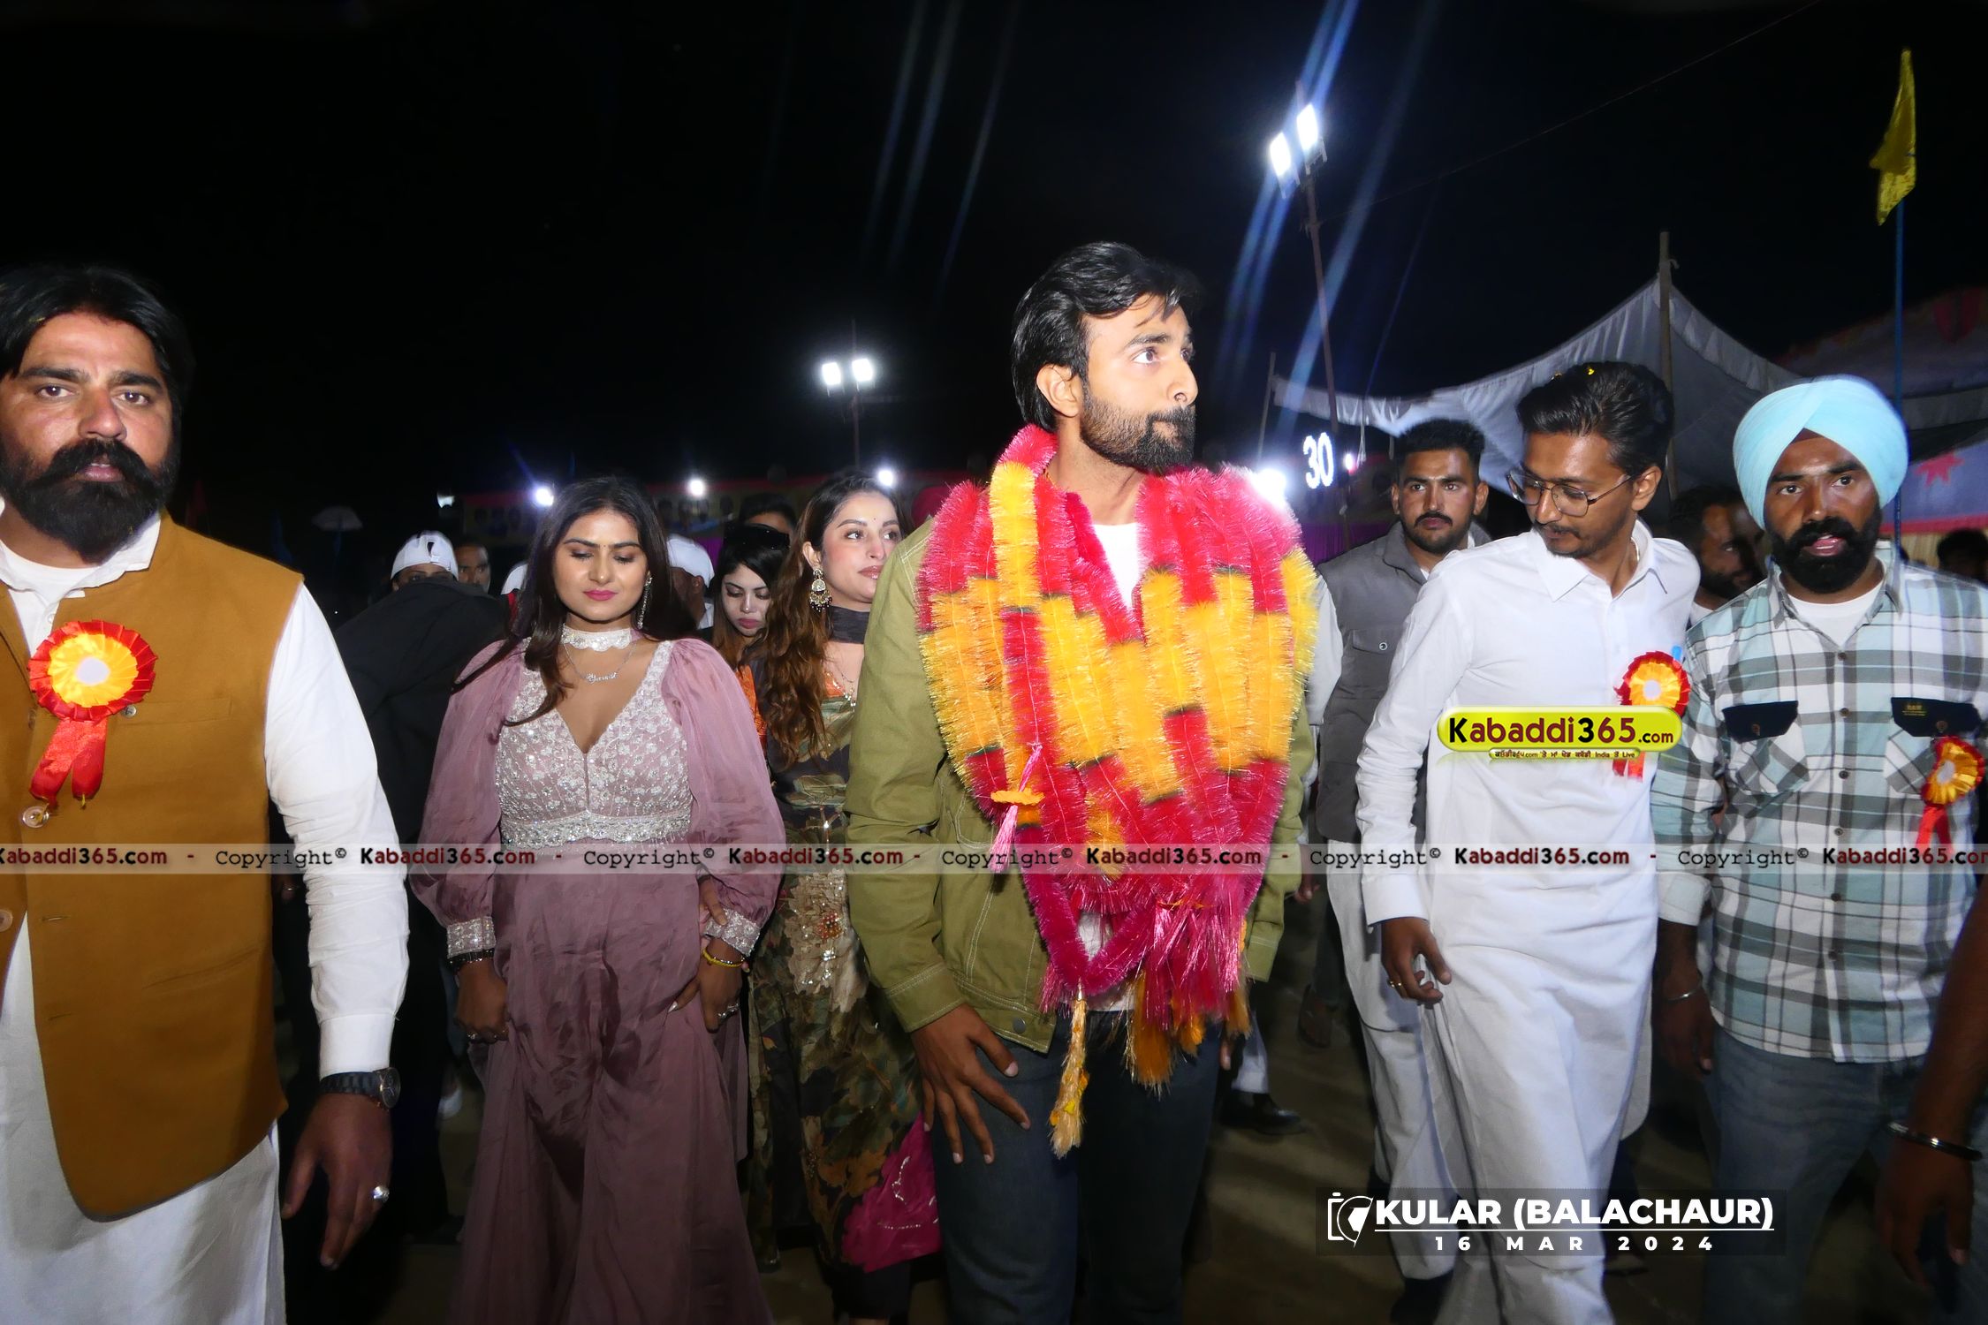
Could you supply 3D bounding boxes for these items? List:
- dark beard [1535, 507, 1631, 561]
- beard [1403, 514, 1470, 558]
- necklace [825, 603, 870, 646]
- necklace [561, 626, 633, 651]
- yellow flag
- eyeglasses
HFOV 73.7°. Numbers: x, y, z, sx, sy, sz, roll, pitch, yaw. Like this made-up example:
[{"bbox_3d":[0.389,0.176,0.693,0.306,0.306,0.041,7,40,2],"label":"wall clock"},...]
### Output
[{"bbox_3d":[0.841,-0.207,1.952,0.090,0.082,0.125,-30,40,-31],"label":"dark beard"},{"bbox_3d":[0.837,-0.239,2.500,0.120,0.082,0.085,0,1,25],"label":"beard"},{"bbox_3d":[-0.263,-0.069,2.400,0.120,0.068,0.120,-1,1,-14],"label":"necklace"},{"bbox_3d":[-0.639,-0.039,2.140,0.118,0.038,0.115,-1,12,-14],"label":"necklace"},{"bbox_3d":[3.390,-1.987,5.000,0.170,0.630,0.140,0,1,30],"label":"yellow flag"},{"bbox_3d":[0.833,-0.265,1.912,0.140,0.046,0.140,-30,40,-31],"label":"eyeglasses"}]

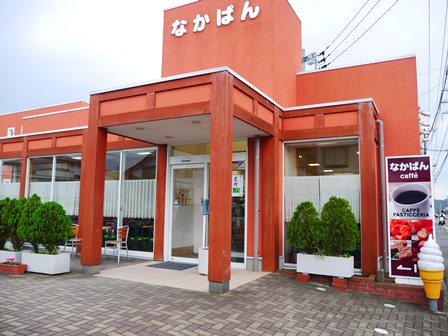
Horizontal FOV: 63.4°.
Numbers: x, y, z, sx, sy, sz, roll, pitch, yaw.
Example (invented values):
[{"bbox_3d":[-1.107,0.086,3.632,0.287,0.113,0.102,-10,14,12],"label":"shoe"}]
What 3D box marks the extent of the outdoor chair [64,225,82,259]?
[{"bbox_3d":[-3.318,1.674,8.205,0.500,0.740,0.460,-2,-7,28],"label":"outdoor chair"}]

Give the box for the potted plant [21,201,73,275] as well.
[{"bbox_3d":[-3.222,1.243,6.666,0.995,1.270,0.580,-2,-7,28],"label":"potted plant"}]

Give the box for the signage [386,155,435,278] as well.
[{"bbox_3d":[2.978,0.774,5.804,0.669,1.908,0.120,-1,-6,14],"label":"signage"}]

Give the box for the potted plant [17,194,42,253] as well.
[{"bbox_3d":[-3.453,1.033,6.828,0.520,1.084,0.520,-2,-7,28],"label":"potted plant"}]

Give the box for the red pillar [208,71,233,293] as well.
[{"bbox_3d":[-0.035,0.168,5.431,0.244,3.255,0.246,-2,-7,28],"label":"red pillar"}]

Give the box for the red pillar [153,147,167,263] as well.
[{"bbox_3d":[-1.395,0.792,8.361,0.248,2.629,0.248,-2,-7,28],"label":"red pillar"}]

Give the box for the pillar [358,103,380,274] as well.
[{"bbox_3d":[2.718,0.360,6.814,0.250,3.174,0.248,-2,-7,28],"label":"pillar"}]

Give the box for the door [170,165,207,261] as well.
[{"bbox_3d":[-0.769,0.994,8.017,0.880,2.151,0.080,-2,-7,28],"label":"door"}]

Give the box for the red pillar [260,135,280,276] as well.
[{"bbox_3d":[0.923,0.673,7.154,0.242,2.645,0.250,-2,-7,28],"label":"red pillar"}]

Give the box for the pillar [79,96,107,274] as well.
[{"bbox_3d":[-2.356,0.270,6.643,0.248,3.229,0.242,-2,-7,28],"label":"pillar"}]

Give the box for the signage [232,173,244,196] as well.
[{"bbox_3d":[0.281,0.370,7.362,0.297,0.420,0.020,-2,-7,28],"label":"signage"}]

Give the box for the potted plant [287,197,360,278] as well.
[{"bbox_3d":[1.735,1.175,6.424,1.275,1.330,0.610,-2,-7,28],"label":"potted plant"}]

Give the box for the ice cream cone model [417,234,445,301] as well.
[{"bbox_3d":[3.012,1.434,5.254,0.325,0.911,0.325,-2,-7,28],"label":"ice cream cone model"}]

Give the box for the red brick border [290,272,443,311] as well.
[{"bbox_3d":[2.346,1.987,6.015,2.220,0.390,0.340,-2,-7,28],"label":"red brick border"}]

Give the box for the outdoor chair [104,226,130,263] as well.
[{"bbox_3d":[-2.319,1.645,7.902,0.430,0.760,0.400,-2,-7,28],"label":"outdoor chair"}]

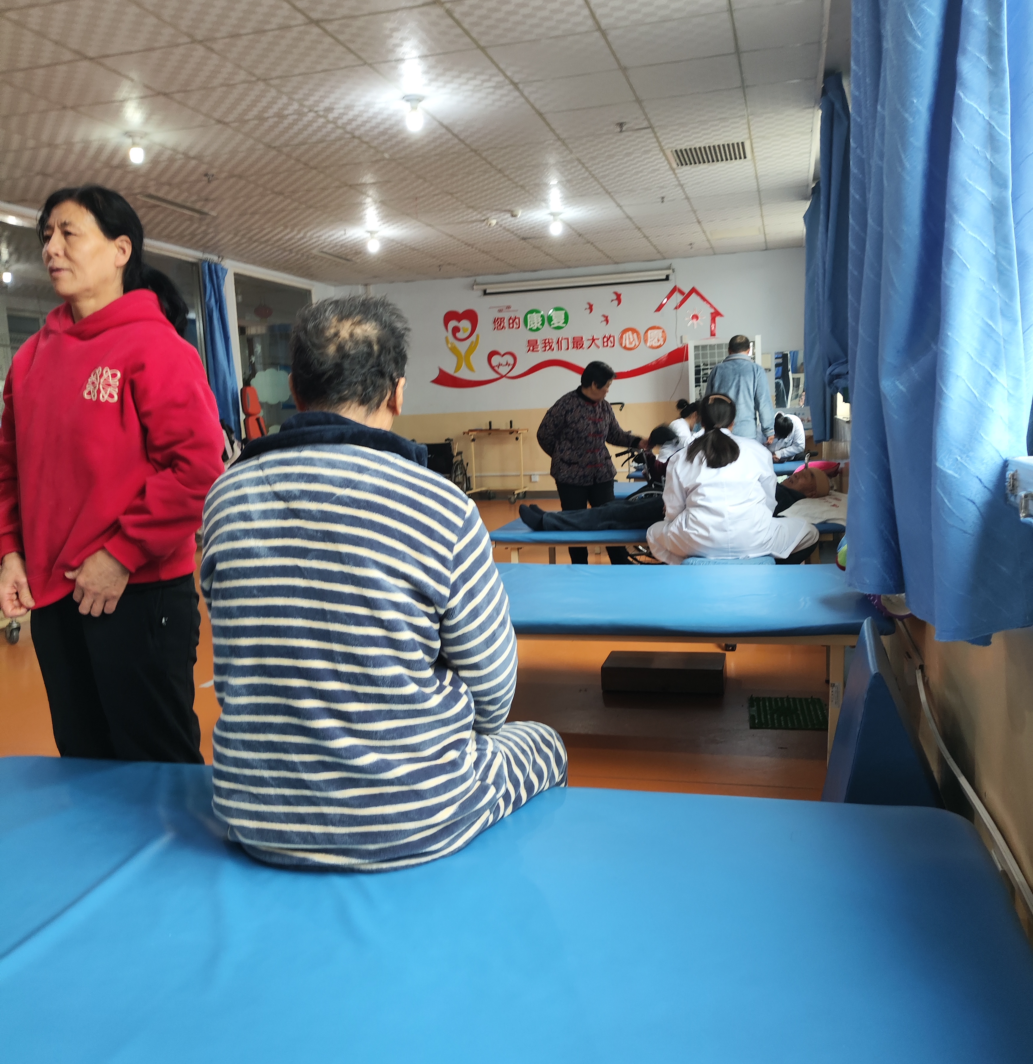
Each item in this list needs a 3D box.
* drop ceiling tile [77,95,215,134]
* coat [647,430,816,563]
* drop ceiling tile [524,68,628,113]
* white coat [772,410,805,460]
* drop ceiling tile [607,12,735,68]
[{"bbox_3d":[-2.137,-2.423,5.558,0.606,0.020,0.572,0,8,16],"label":"drop ceiling tile"},{"bbox_3d":[1.046,-0.149,4.696,0.790,0.715,0.500,0,8,16],"label":"coat"},{"bbox_3d":[0.366,-2.607,5.655,0.605,0.018,0.595,0,8,16],"label":"drop ceiling tile"},{"bbox_3d":[2.749,-0.939,9.764,0.480,0.650,0.480,1,9,25],"label":"white coat"},{"bbox_3d":[0.787,-2.456,4.768,0.600,0.020,0.585,0,8,16],"label":"drop ceiling tile"}]

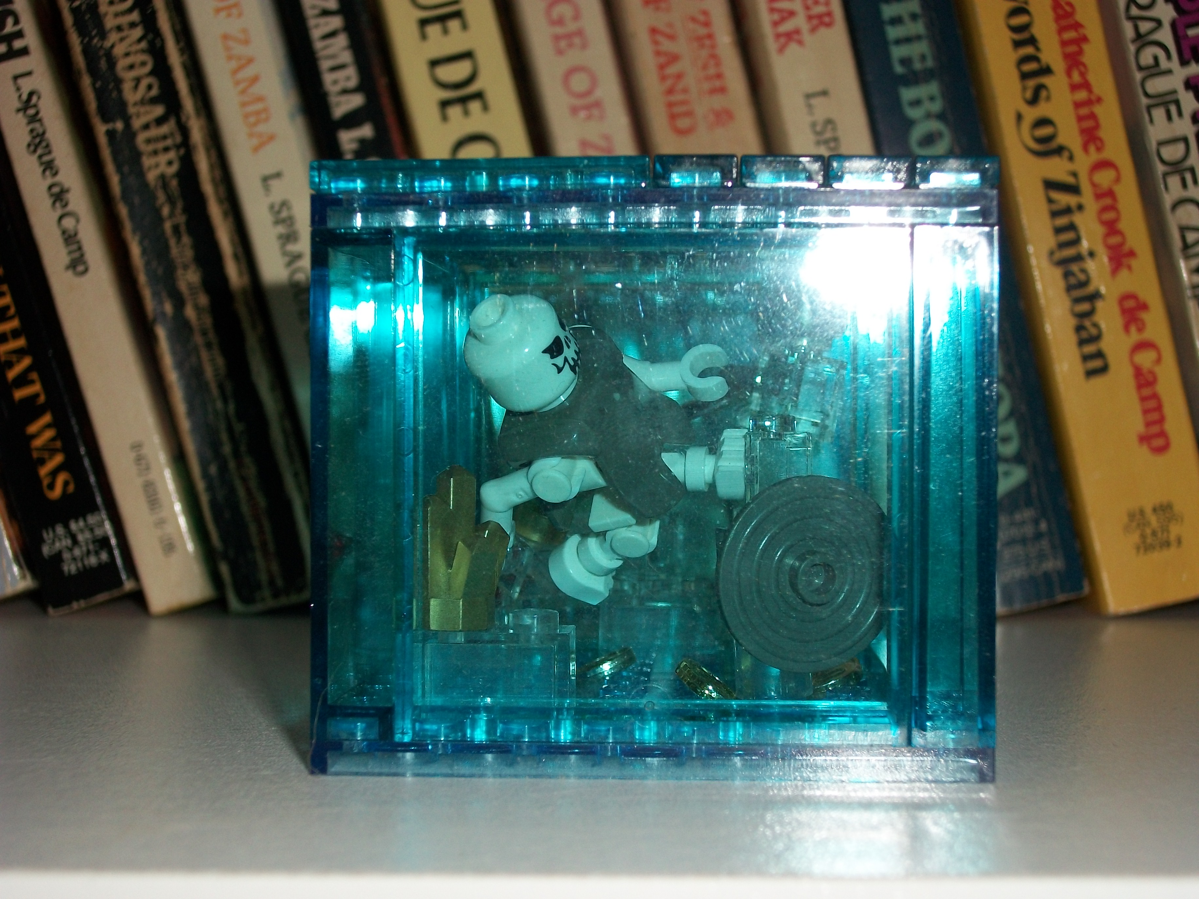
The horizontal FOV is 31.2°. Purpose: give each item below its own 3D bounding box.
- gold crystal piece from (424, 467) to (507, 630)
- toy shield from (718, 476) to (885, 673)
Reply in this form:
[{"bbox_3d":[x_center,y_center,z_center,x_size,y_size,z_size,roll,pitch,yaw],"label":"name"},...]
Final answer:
[{"bbox_3d":[-0.014,0.010,0.213,0.009,0.016,0.009,0,1,3],"label":"gold crystal piece"},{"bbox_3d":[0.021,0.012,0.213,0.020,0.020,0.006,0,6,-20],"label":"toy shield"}]

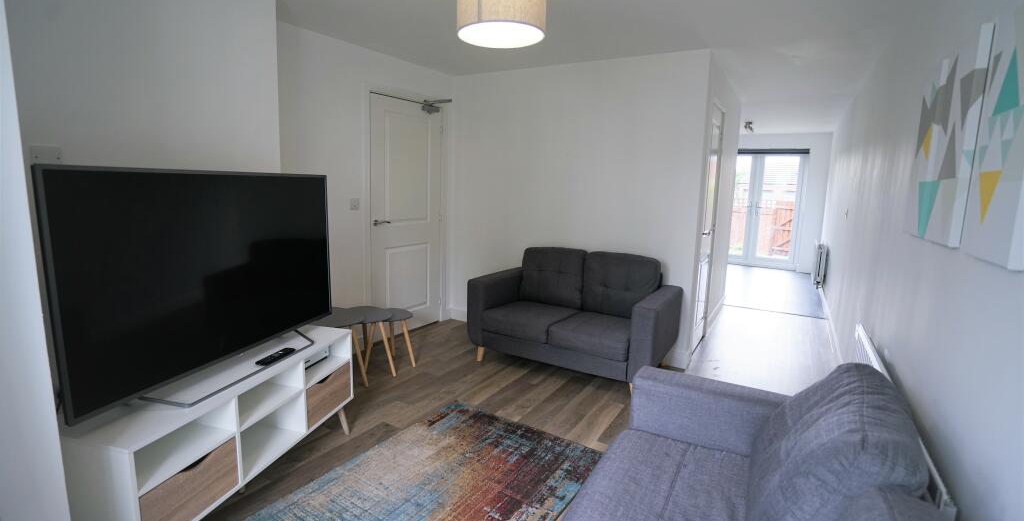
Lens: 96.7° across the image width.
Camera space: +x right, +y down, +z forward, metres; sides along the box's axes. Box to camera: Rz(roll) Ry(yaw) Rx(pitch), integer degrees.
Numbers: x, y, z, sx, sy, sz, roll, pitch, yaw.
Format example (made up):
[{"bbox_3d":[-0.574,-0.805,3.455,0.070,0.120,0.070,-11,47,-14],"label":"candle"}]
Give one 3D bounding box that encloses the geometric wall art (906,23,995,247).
[{"bbox_3d":[1.480,-0.381,1.565,0.025,0.610,0.600,7,10,31],"label":"geometric wall art"}]

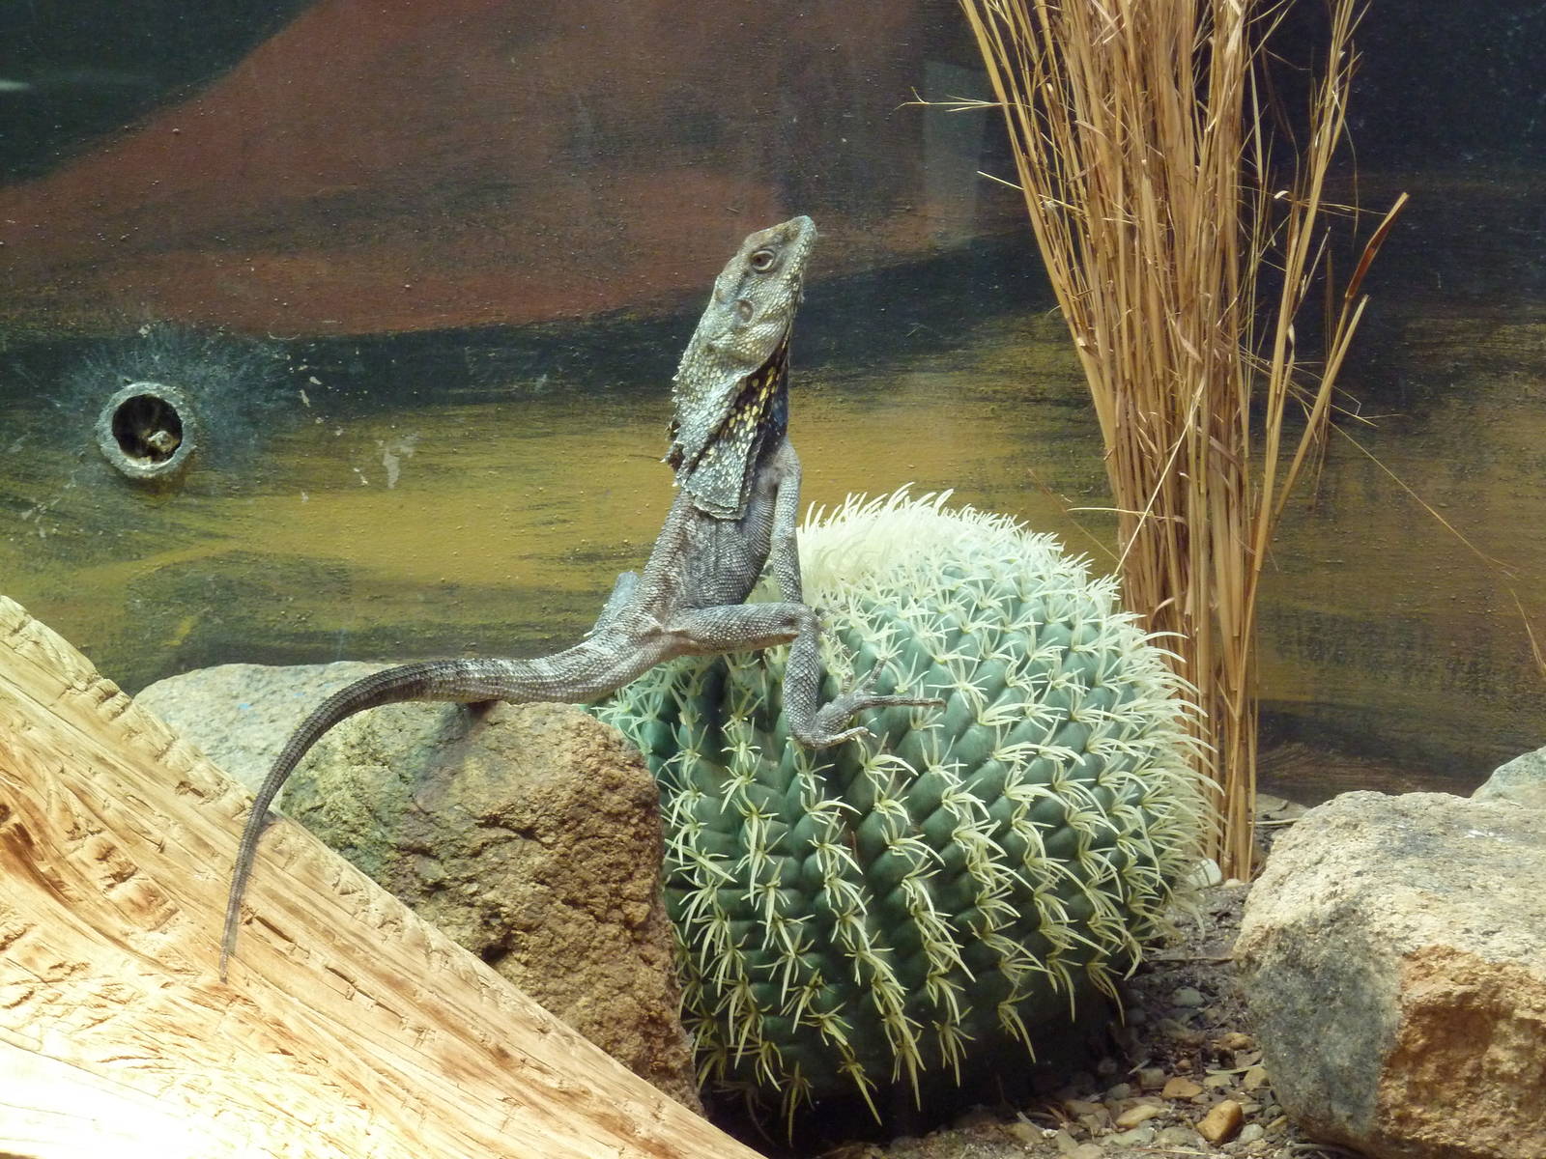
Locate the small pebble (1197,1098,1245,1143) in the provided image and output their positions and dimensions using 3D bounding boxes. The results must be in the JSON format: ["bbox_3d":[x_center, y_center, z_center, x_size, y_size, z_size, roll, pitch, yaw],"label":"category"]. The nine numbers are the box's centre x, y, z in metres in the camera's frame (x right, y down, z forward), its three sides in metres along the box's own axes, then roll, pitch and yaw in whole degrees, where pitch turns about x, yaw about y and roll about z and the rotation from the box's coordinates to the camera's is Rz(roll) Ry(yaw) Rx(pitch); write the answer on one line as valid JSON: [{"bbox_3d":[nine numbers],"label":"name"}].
[{"bbox_3d":[0.187,0.227,2.222,0.019,0.015,0.016,-7,14,-29],"label":"small pebble"}]

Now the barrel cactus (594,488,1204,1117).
[{"bbox_3d":[0.055,0.096,2.250,0.252,0.250,0.252,0,12,0],"label":"barrel cactus"}]

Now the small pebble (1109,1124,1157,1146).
[{"bbox_3d":[0.150,0.232,2.213,0.019,0.008,0.014,0,12,0],"label":"small pebble"}]

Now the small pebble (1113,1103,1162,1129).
[{"bbox_3d":[0.154,0.226,2.239,0.021,0.009,0.014,0,12,0],"label":"small pebble"}]

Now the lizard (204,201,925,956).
[{"bbox_3d":[-0.079,0.007,2.190,0.290,0.285,0.170,-1,12,-7],"label":"lizard"}]

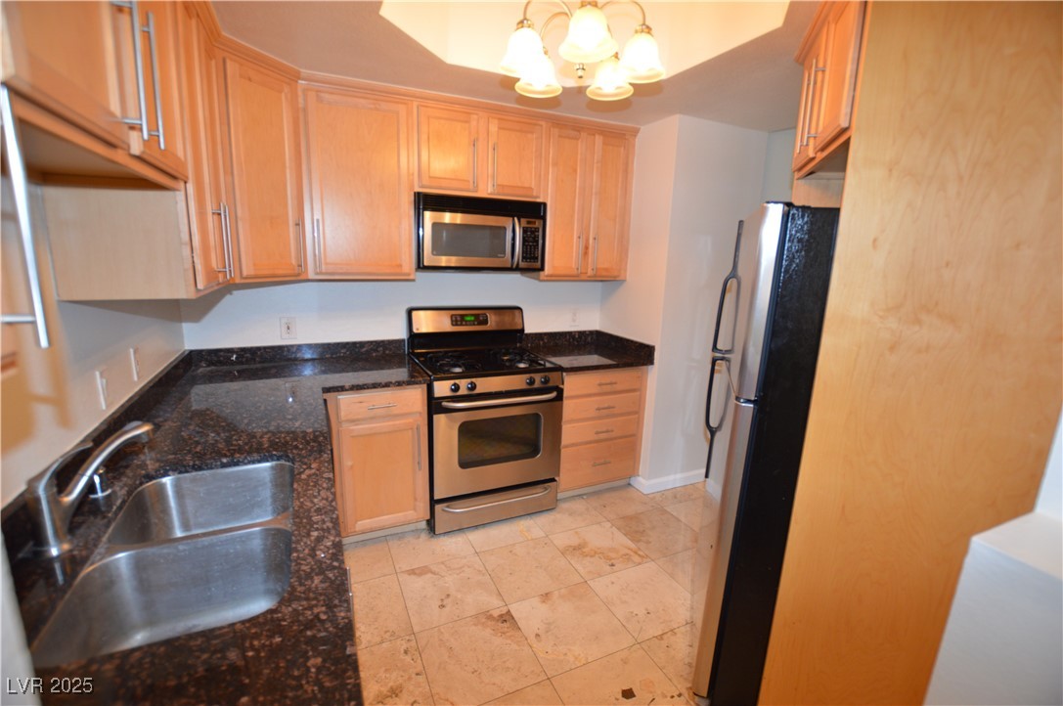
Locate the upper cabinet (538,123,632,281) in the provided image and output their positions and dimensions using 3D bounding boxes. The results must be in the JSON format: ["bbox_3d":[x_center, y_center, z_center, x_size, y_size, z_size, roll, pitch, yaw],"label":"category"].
[{"bbox_3d":[0.310,-0.955,2.944,0.665,0.935,0.313,-4,14,-25],"label":"upper cabinet"}]

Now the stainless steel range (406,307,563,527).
[{"bbox_3d":[-0.299,0.351,2.740,0.765,1.190,0.680,-4,14,-25],"label":"stainless steel range"}]

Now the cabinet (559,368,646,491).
[{"bbox_3d":[0.335,0.416,3.052,0.617,0.775,0.620,-4,14,-25],"label":"cabinet"}]

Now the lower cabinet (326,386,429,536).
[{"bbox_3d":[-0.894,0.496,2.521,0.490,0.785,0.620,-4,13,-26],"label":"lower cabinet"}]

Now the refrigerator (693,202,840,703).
[{"bbox_3d":[1.047,0.381,1.632,0.770,1.700,0.750,6,13,19],"label":"refrigerator"}]

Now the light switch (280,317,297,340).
[{"bbox_3d":[-1.370,-0.136,2.497,0.073,0.118,0.008,-4,13,-26],"label":"light switch"}]

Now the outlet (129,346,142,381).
[{"bbox_3d":[-1.448,0.035,1.624,0.008,0.118,0.073,-4,13,-26],"label":"outlet"}]

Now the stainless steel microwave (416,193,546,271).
[{"bbox_3d":[-0.332,-0.704,2.652,0.762,0.399,0.383,-4,14,-25],"label":"stainless steel microwave"}]

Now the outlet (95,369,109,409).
[{"bbox_3d":[-1.316,0.106,1.364,0.010,0.118,0.073,-4,13,-26],"label":"outlet"}]

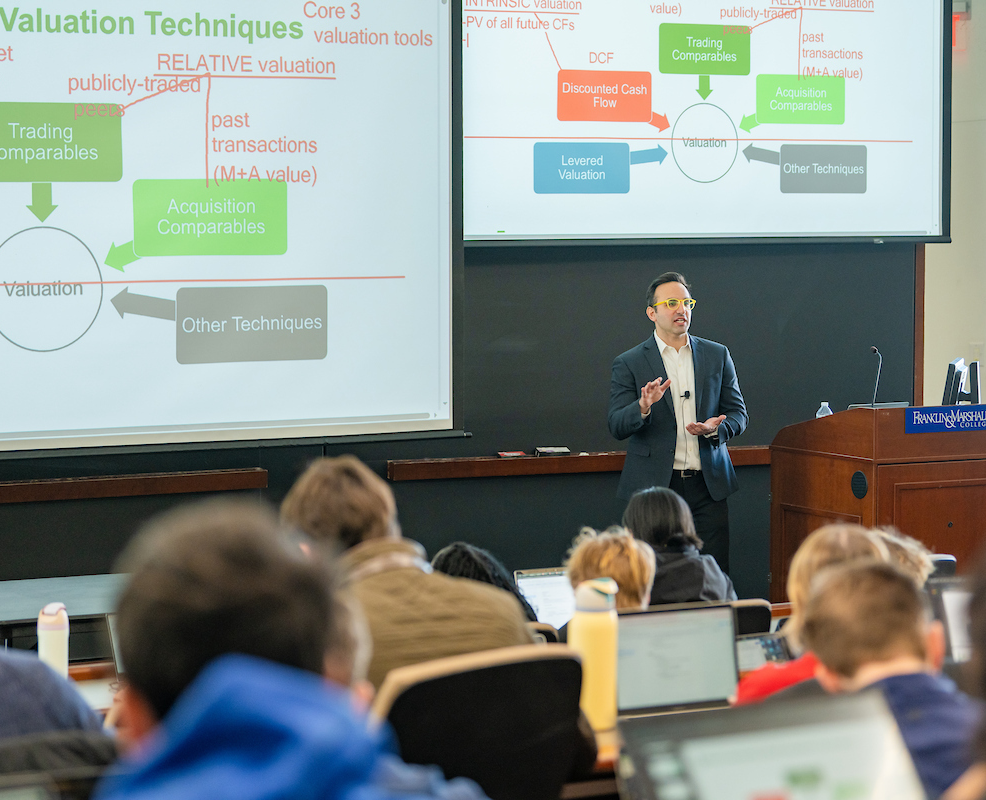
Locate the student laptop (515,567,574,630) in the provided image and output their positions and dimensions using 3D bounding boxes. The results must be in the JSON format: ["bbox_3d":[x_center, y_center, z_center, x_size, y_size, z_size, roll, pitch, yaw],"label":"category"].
[{"bbox_3d":[0.255,0.620,8.331,0.292,0.215,0.279,-2,5,-28],"label":"student laptop"}]

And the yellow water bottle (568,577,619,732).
[{"bbox_3d":[0.192,0.484,5.490,0.096,0.291,0.096,0,4,0],"label":"yellow water bottle"}]

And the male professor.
[{"bbox_3d":[0.726,0.399,11.314,0.530,1.780,0.430,-1,4,-15],"label":"male professor"}]

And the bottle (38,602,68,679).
[{"bbox_3d":[-1.120,0.649,7.309,0.077,0.264,0.077,-1,4,-20],"label":"bottle"}]

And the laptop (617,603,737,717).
[{"bbox_3d":[0.406,0.523,5.516,0.286,0.219,0.236,-2,5,-29],"label":"laptop"}]

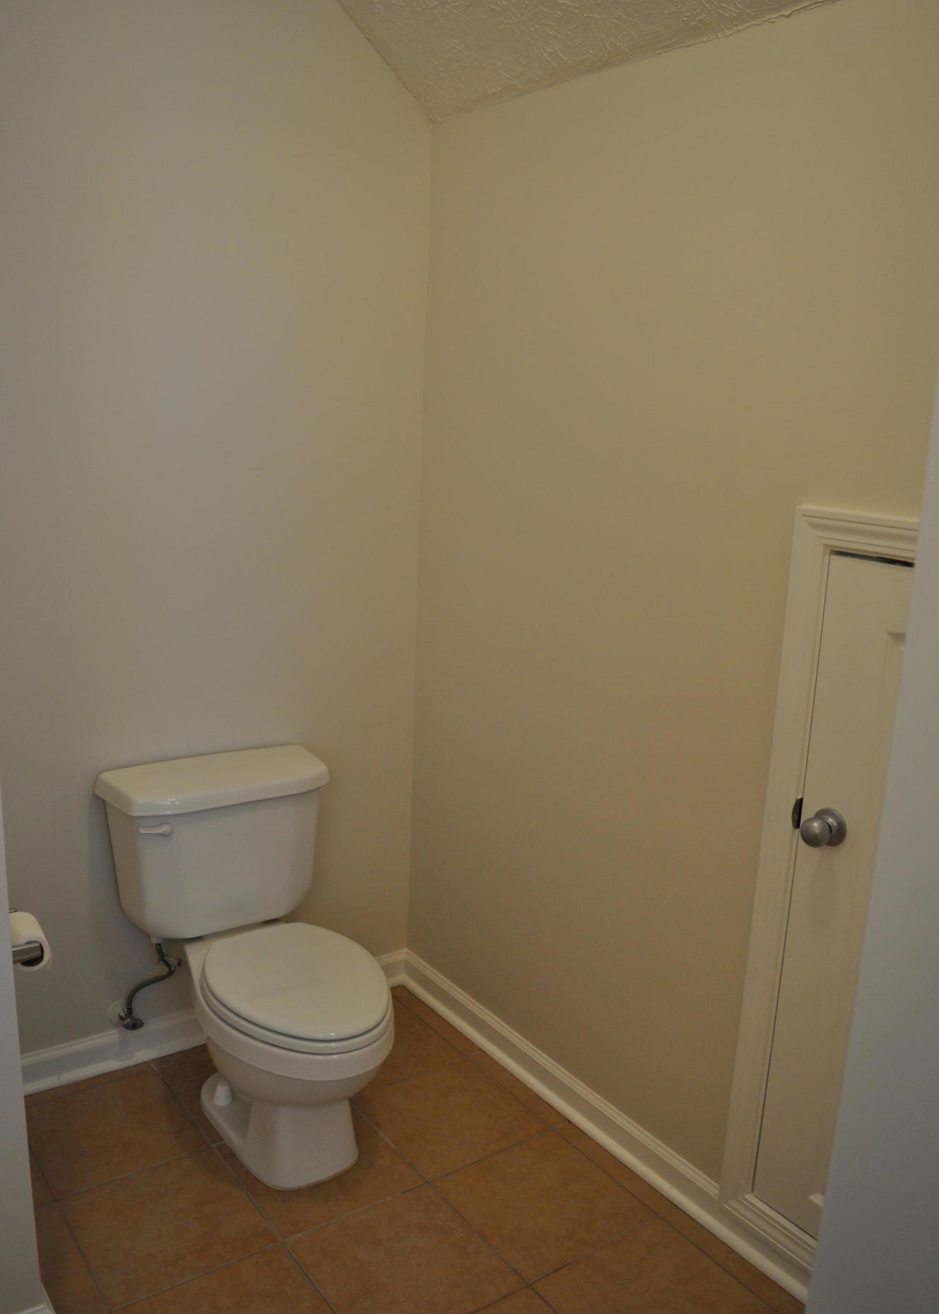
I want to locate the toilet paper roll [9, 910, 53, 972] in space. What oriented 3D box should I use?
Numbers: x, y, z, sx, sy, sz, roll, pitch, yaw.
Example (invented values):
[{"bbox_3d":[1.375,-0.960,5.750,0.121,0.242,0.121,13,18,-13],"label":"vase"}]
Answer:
[{"bbox_3d":[-0.770,0.492,1.829,0.075,0.075,0.098,-6,15,-35],"label":"toilet paper roll"}]

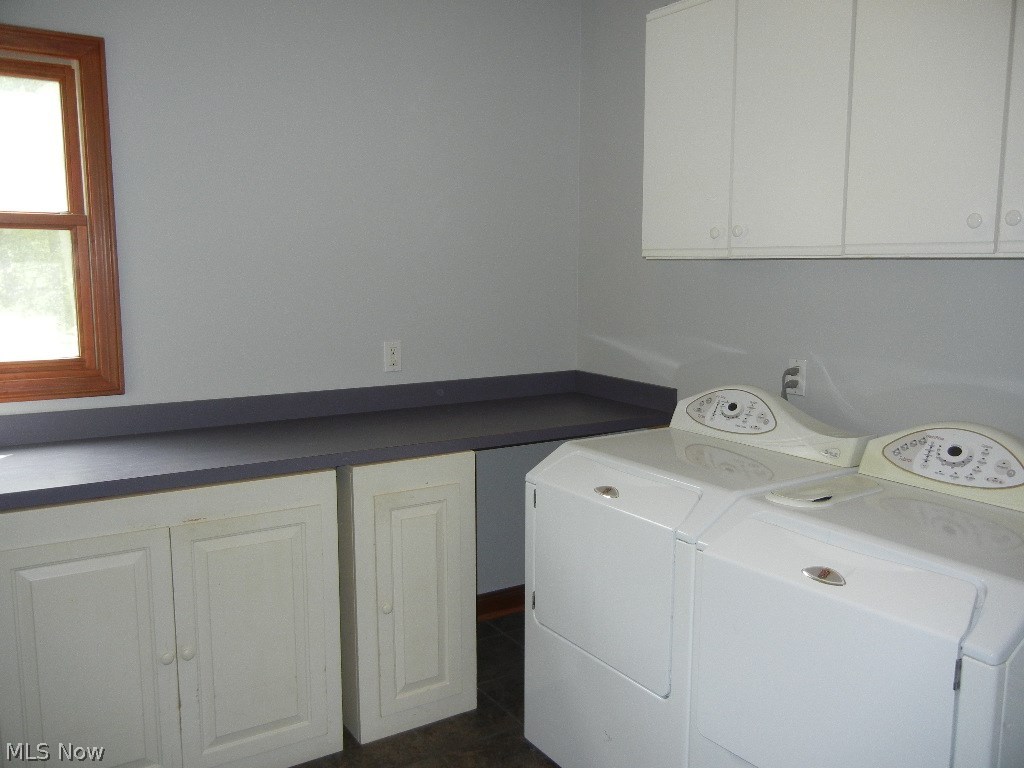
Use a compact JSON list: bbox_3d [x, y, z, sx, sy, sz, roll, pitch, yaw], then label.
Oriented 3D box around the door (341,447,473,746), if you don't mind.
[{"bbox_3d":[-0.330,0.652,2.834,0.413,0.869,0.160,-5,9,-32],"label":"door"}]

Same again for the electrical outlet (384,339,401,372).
[{"bbox_3d":[-0.436,-0.101,3.277,0.070,0.115,0.012,-5,9,-32],"label":"electrical outlet"}]

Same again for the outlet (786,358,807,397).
[{"bbox_3d":[0.882,-0.019,2.764,0.014,0.115,0.070,-5,9,-32],"label":"outlet"}]

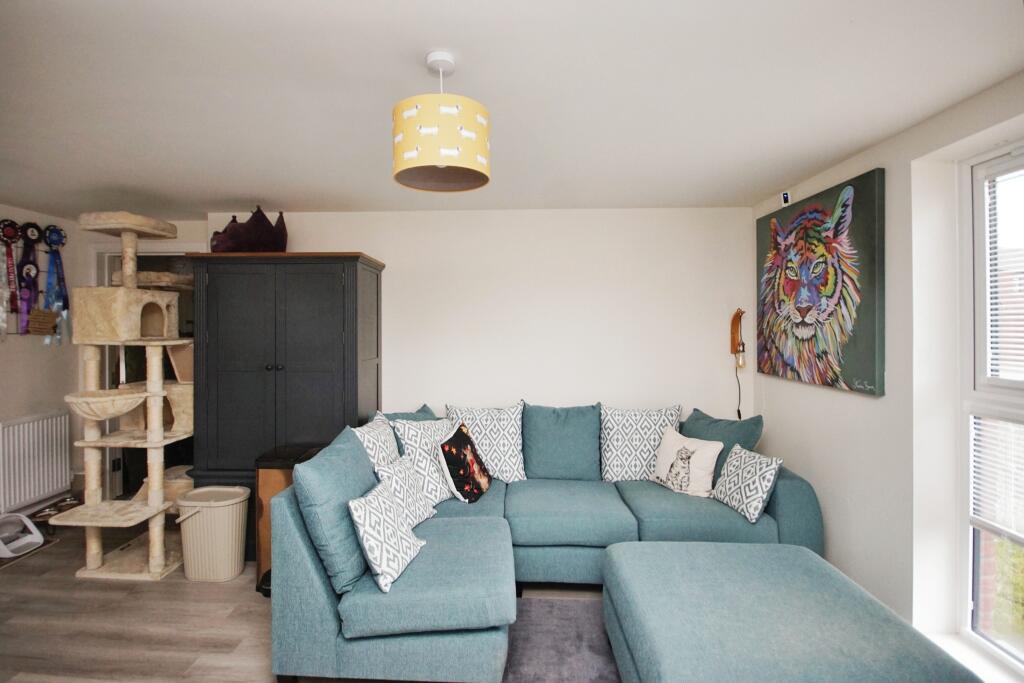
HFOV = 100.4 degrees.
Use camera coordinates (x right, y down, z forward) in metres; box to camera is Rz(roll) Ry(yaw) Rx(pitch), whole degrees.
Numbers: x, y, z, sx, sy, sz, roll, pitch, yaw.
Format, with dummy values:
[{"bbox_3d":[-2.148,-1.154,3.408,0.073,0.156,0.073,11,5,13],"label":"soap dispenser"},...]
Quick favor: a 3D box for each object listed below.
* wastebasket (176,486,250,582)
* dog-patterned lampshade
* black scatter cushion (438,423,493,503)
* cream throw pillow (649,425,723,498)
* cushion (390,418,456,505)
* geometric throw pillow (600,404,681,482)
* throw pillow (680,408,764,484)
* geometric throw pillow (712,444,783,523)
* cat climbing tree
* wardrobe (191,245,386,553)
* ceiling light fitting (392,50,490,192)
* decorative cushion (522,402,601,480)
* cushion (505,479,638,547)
[{"bbox_3d":[-1.770,1.137,2.545,0.315,0.452,0.280,0,1,-6],"label":"wastebasket"},{"bbox_3d":[-0.231,-0.636,1.390,0.308,0.212,0.308,0,1,0],"label":"dog-patterned lampshade"},{"bbox_3d":[-0.287,0.770,2.720,0.120,0.390,0.390,-27,-2,16],"label":"black scatter cushion"},{"bbox_3d":[1.190,0.800,2.890,0.380,0.380,0.120,10,-25,33],"label":"cream throw pillow"},{"bbox_3d":[-0.480,0.715,2.600,0.150,0.490,0.490,-25,-16,23],"label":"cushion"},{"bbox_3d":[0.858,0.672,2.870,0.530,0.510,0.160,0,-11,0],"label":"geometric throw pillow"},{"bbox_3d":[1.450,0.745,2.930,0.480,0.460,0.160,-2,-18,36],"label":"throw pillow"},{"bbox_3d":[1.390,0.825,2.550,0.120,0.370,0.370,27,-2,-13],"label":"geometric throw pillow"},{"bbox_3d":[-2.270,0.319,2.700,0.550,2.080,0.740,0,1,0],"label":"cat climbing tree"},{"bbox_3d":[-1.515,0.407,2.985,1.110,1.950,0.540,0,1,1],"label":"wardrobe"},{"bbox_3d":[-0.231,-0.732,1.390,0.308,0.410,0.308,0,1,0],"label":"ceiling light fitting"},{"bbox_3d":[0.330,0.665,2.870,0.520,0.510,0.170,0,-11,0],"label":"decorative cushion"},{"bbox_3d":[0.315,1.001,2.555,0.710,0.175,0.630,0,1,0],"label":"cushion"}]

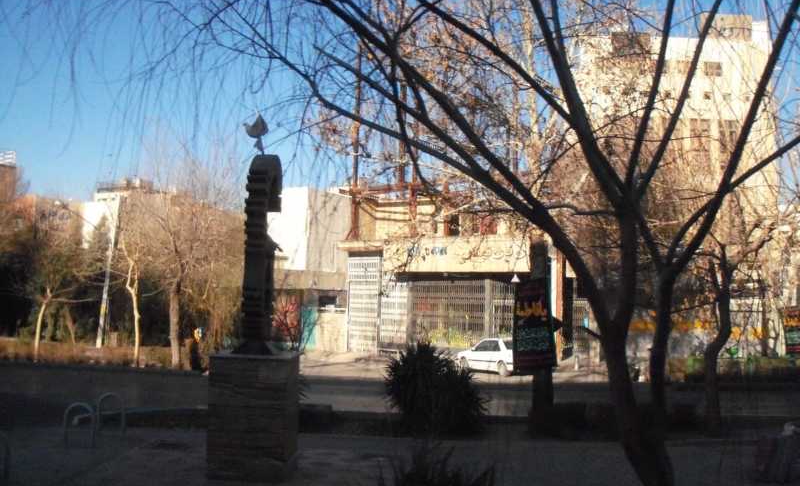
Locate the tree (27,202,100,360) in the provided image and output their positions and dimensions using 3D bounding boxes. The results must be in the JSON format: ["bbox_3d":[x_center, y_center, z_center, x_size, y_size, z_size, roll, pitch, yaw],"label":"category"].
[{"bbox_3d":[-15.947,1.737,38.335,3.402,7.438,3.232,1,-5,0],"label":"tree"}]

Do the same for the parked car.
[{"bbox_3d":[3.980,4.520,32.400,1.610,1.450,3.950,4,-6,-33],"label":"parked car"}]

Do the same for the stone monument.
[{"bbox_3d":[-2.162,0.793,12.419,1.208,5.402,0.950,0,-5,4],"label":"stone monument"}]

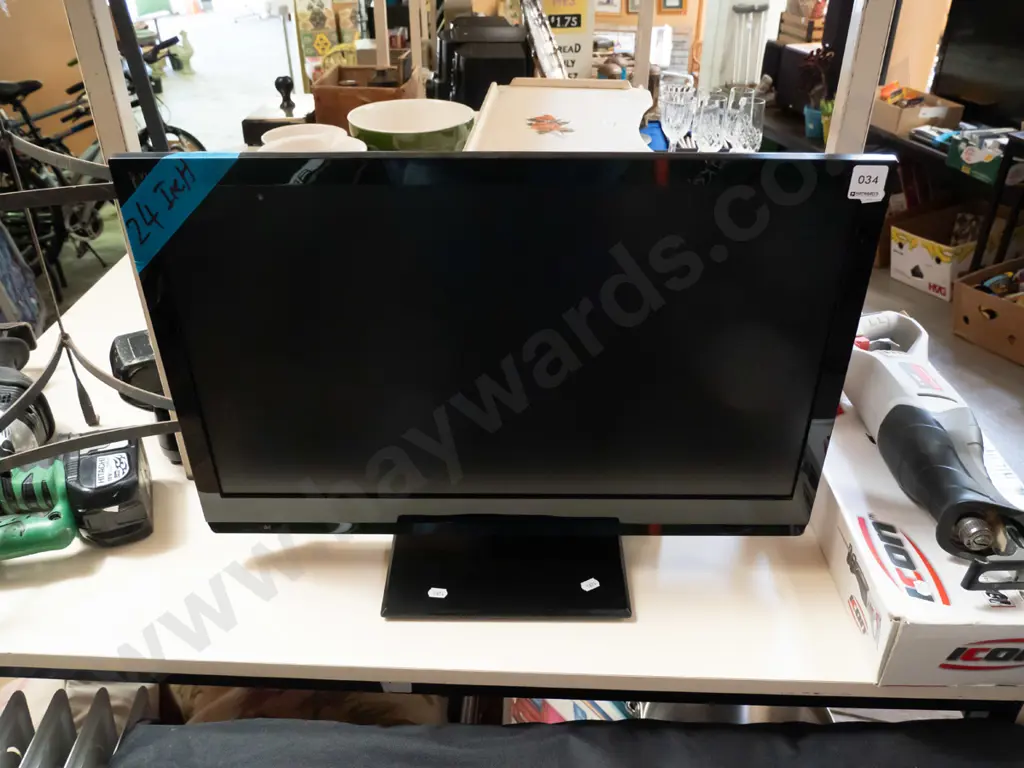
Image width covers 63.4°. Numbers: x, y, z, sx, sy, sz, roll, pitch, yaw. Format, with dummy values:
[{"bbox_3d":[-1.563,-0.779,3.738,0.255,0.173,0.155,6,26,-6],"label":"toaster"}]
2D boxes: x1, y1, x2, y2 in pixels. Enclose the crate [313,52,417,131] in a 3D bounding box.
[{"bbox_3d":[-0.357,-0.708,2.095,0.210,0.134,0.251,2,32,3],"label":"crate"}]

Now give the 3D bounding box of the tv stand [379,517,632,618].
[{"bbox_3d":[-0.004,0.147,0.810,0.228,0.055,0.165,0,32,1],"label":"tv stand"}]

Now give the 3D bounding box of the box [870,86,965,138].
[{"bbox_3d":[1.769,-1.253,3.787,0.288,0.114,0.438,-6,31,-9],"label":"box"}]

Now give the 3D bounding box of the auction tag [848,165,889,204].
[{"bbox_3d":[0.260,-0.145,0.604,0.026,0.029,0.001,0,32,1],"label":"auction tag"}]

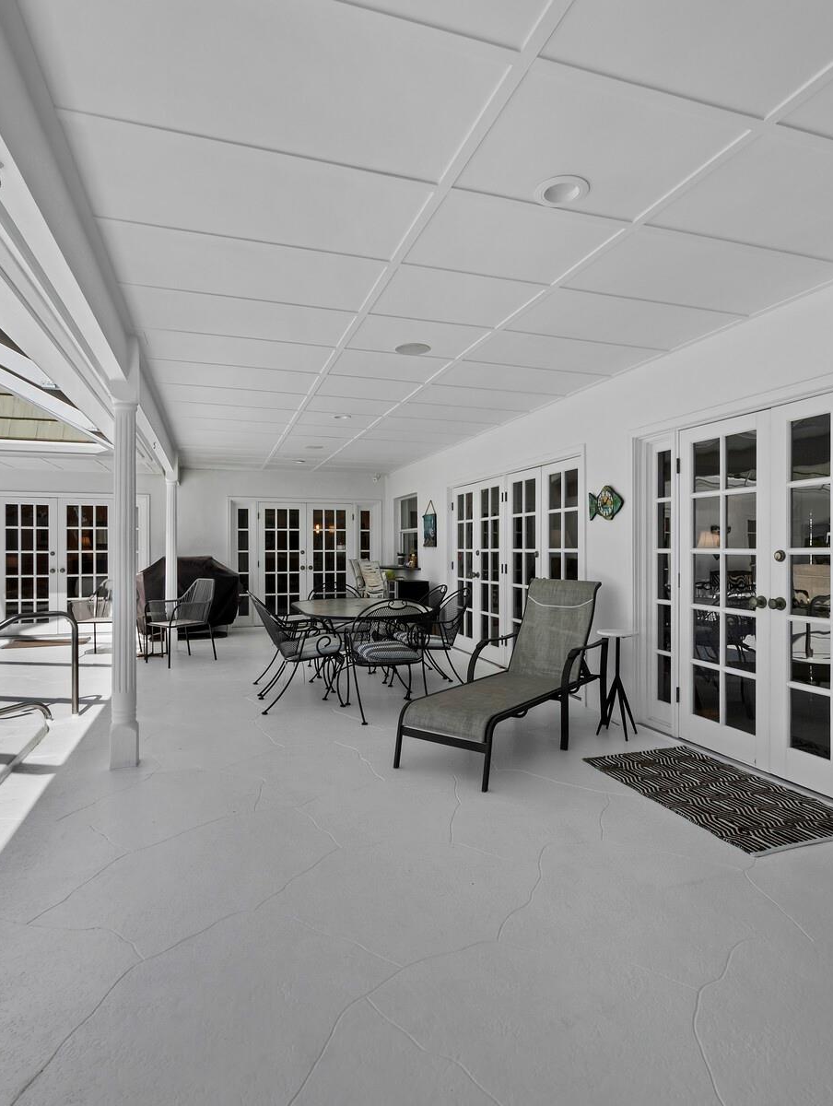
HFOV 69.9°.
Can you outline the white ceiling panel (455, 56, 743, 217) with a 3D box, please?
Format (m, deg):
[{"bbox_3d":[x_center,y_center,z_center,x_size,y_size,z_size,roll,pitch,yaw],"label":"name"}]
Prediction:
[{"bbox_3d":[0.584,-1.325,1.986,0.762,0.020,0.570,0,0,-19],"label":"white ceiling panel"}]

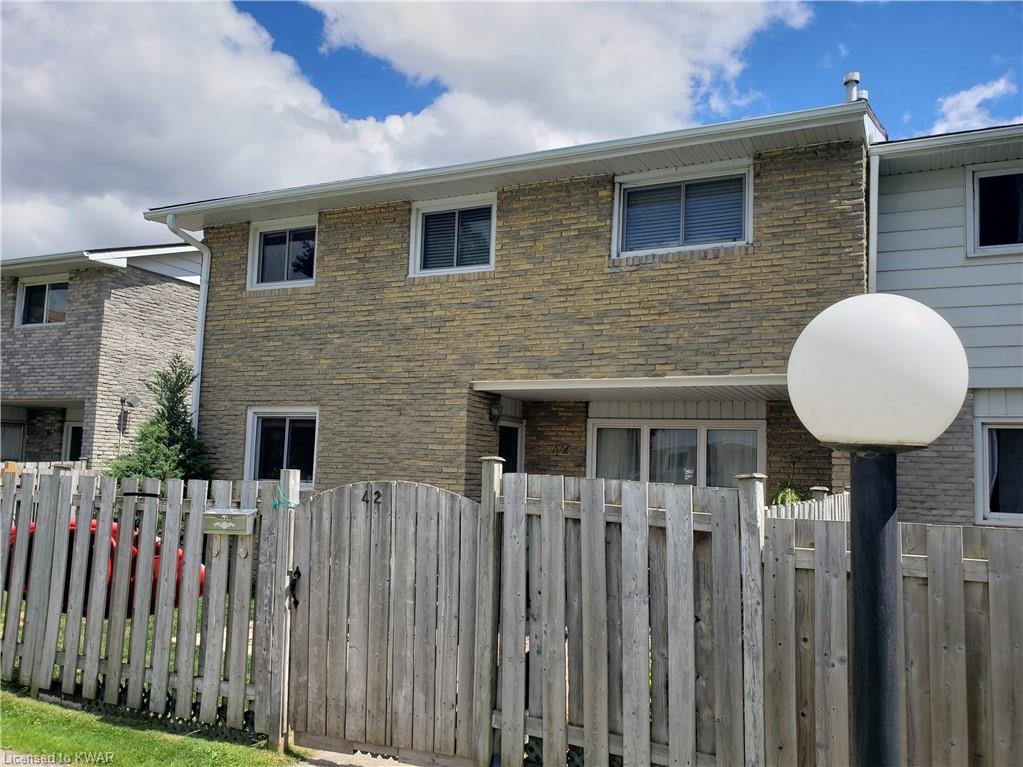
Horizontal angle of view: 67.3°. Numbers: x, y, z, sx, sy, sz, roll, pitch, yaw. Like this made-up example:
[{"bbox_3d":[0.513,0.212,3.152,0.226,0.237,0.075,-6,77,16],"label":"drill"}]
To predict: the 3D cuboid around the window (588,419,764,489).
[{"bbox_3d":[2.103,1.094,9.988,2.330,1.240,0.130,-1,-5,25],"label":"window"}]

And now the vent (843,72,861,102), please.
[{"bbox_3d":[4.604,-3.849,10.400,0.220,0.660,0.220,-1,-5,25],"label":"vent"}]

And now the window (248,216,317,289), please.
[{"bbox_3d":[-3.217,-1.823,10.847,1.230,1.000,0.130,-1,-5,25],"label":"window"}]

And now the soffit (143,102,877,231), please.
[{"bbox_3d":[-0.864,-2.461,9.403,9.500,0.170,0.660,-1,-5,25],"label":"soffit"}]

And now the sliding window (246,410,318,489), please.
[{"bbox_3d":[-3.139,0.900,10.553,1.220,1.110,0.130,-1,-5,25],"label":"sliding window"}]

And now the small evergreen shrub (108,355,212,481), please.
[{"bbox_3d":[-4.829,1.040,10.562,1.420,2.800,1.420,-1,-5,25],"label":"small evergreen shrub"}]

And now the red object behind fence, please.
[{"bbox_3d":[-4.323,1.941,8.326,1.850,0.780,1.100,-1,-5,25],"label":"red object behind fence"}]

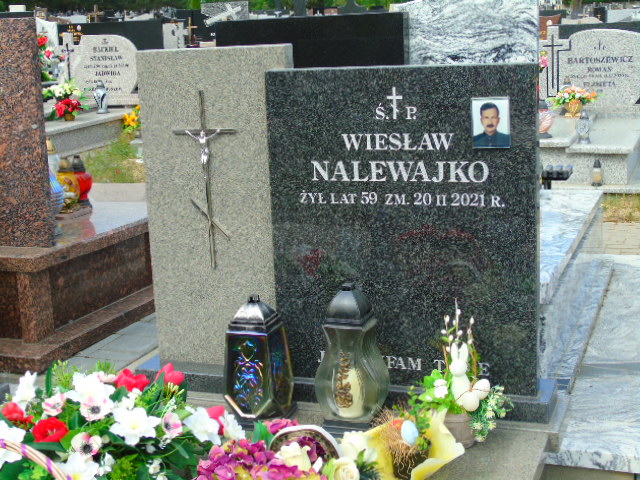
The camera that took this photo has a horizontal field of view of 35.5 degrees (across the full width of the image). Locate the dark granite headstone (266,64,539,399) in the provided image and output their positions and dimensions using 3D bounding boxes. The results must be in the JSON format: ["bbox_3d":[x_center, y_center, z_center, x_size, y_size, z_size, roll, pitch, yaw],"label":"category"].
[{"bbox_3d":[0.199,-0.023,2.423,0.658,0.777,0.048,2,11,20],"label":"dark granite headstone"}]

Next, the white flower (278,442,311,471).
[{"bbox_3d":[-0.050,0.421,1.950,0.062,0.052,0.058,-2,11,0],"label":"white flower"}]

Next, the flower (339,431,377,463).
[{"bbox_3d":[0.074,0.411,1.980,0.067,0.054,0.062,2,12,20],"label":"flower"}]

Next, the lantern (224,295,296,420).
[{"bbox_3d":[-0.147,0.284,2.407,0.130,0.309,0.130,2,12,20],"label":"lantern"}]

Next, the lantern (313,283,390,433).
[{"bbox_3d":[0.072,0.271,2.323,0.143,0.349,0.143,2,12,20],"label":"lantern"}]

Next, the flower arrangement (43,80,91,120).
[{"bbox_3d":[-2.387,-1.313,9.400,0.400,0.350,0.330,2,12,20],"label":"flower arrangement"}]

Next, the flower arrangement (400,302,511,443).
[{"bbox_3d":[0.304,0.295,2.196,0.225,0.331,0.170,2,12,20],"label":"flower arrangement"}]

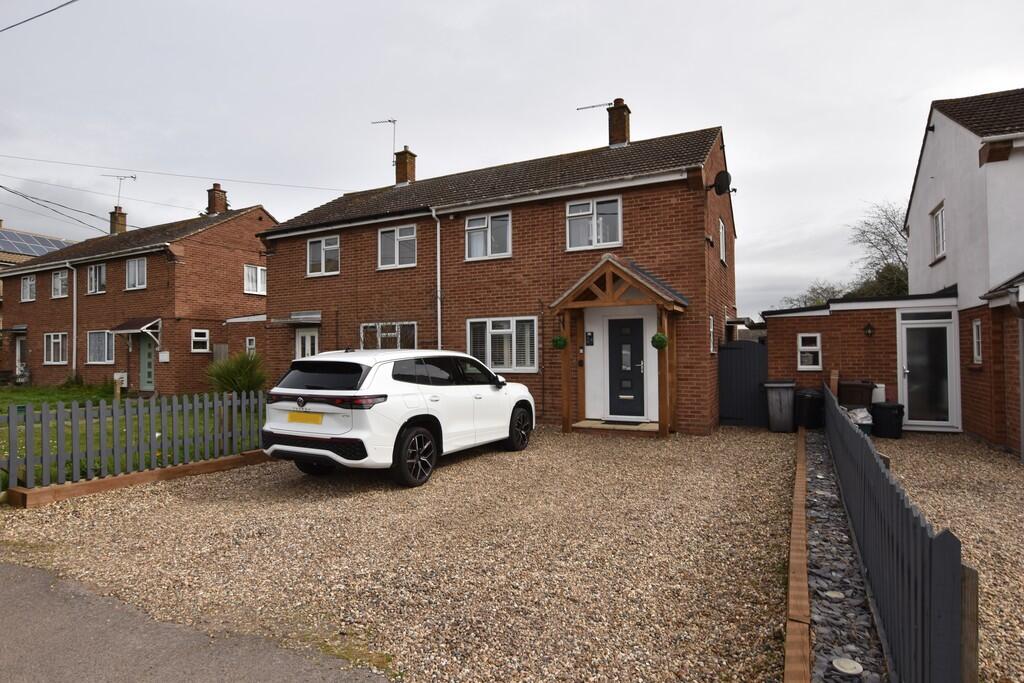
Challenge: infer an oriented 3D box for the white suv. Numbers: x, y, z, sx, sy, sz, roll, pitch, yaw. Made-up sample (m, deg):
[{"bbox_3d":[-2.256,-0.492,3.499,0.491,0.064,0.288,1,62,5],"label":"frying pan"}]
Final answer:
[{"bbox_3d":[-1.264,0.901,7.908,1.880,1.650,4.580,-1,-2,27],"label":"white suv"}]

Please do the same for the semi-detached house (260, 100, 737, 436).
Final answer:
[{"bbox_3d":[-0.356,-2.289,15.725,12.150,8.380,7.800,-1,-2,26],"label":"semi-detached house"}]

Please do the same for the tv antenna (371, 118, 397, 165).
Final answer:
[{"bbox_3d":[-4.159,-6.536,17.858,0.950,1.500,0.400,-1,-2,18],"label":"tv antenna"}]

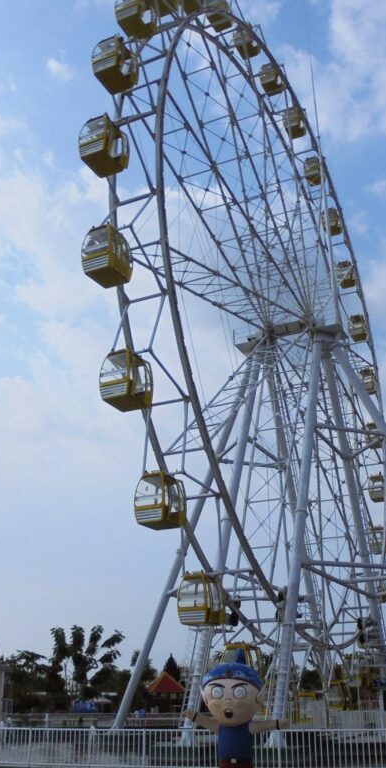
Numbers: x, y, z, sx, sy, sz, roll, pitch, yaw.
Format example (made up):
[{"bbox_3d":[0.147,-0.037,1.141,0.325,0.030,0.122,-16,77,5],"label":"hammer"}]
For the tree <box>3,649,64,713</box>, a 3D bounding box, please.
[{"bbox_3d":[-9.511,17.614,45.294,3.530,3.860,3.360,3,-22,-11],"label":"tree"}]

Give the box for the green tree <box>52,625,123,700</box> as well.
[{"bbox_3d":[-6.607,17.475,47.030,4.530,5.300,4.300,2,-22,-7],"label":"green tree"}]

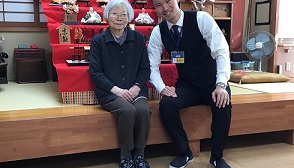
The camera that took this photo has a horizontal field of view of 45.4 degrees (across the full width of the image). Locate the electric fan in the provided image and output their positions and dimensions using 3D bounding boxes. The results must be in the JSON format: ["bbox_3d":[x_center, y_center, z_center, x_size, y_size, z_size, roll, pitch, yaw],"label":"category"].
[{"bbox_3d":[1.458,-0.381,4.514,0.390,0.587,0.350,4,9,25],"label":"electric fan"}]

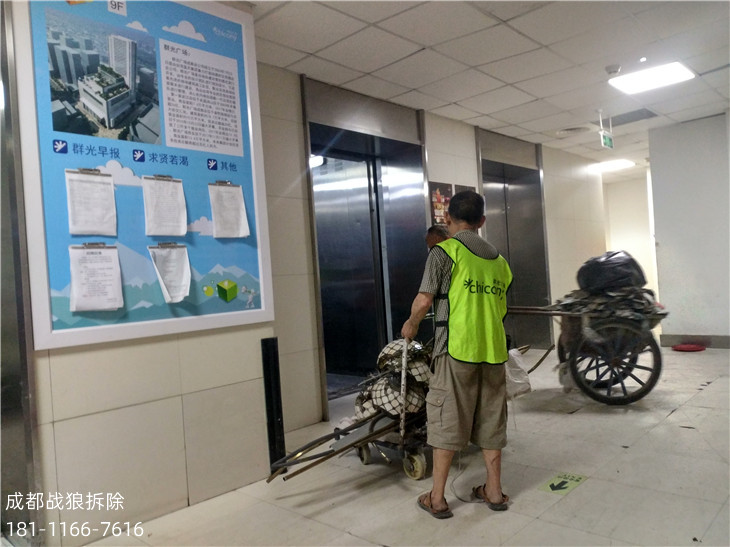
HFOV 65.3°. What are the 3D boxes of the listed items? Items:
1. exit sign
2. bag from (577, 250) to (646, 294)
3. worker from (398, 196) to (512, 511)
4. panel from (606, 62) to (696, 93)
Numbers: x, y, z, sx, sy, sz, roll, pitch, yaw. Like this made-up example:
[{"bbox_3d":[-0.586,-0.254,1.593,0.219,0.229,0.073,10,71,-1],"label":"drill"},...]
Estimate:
[{"bbox_3d":[2.666,-1.453,6.238,0.030,0.170,0.360,-4,-1,43],"label":"exit sign"},{"bbox_3d":[2.122,-0.010,4.900,0.570,0.380,0.490,-3,0,7],"label":"bag"},{"bbox_3d":[0.482,0.358,2.874,0.500,1.550,0.430,-3,0,-20],"label":"worker"},{"bbox_3d":[2.598,-1.781,5.162,0.600,0.060,0.600,-4,-1,43],"label":"panel"}]

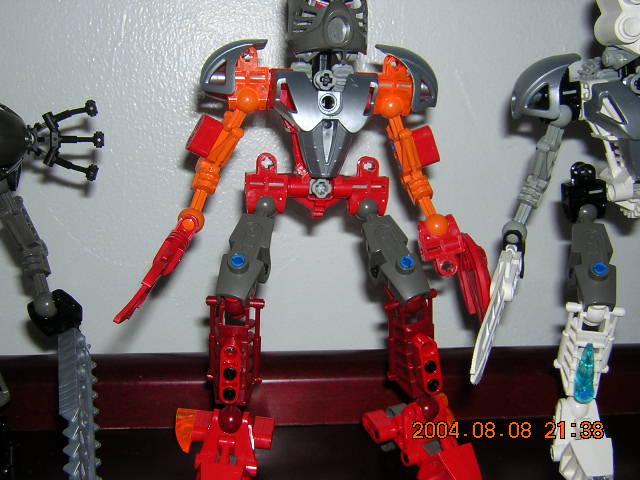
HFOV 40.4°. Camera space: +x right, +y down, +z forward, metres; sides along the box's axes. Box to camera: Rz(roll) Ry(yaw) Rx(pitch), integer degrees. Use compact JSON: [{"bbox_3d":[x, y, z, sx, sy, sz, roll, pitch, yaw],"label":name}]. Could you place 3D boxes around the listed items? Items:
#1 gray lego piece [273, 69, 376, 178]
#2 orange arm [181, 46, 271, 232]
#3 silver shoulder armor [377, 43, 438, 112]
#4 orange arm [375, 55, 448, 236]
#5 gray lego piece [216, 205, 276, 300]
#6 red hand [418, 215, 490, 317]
[{"bbox_3d":[0.002,-0.045,0.338,0.040,0.042,0.018,1,5,0],"label":"gray lego piece"},{"bbox_3d":[-0.038,-0.040,0.342,0.024,0.074,0.018,22,5,0],"label":"orange arm"},{"bbox_3d":[0.034,-0.064,0.343,0.025,0.025,0.024,0,5,0],"label":"silver shoulder armor"},{"bbox_3d":[0.036,-0.037,0.342,0.021,0.072,0.018,-18,5,0],"label":"orange arm"},{"bbox_3d":[-0.029,0.005,0.344,0.019,0.040,0.017,17,-8,0],"label":"gray lego piece"},{"bbox_3d":[0.054,0.011,0.347,0.023,0.044,0.024,-20,3,0],"label":"red hand"}]

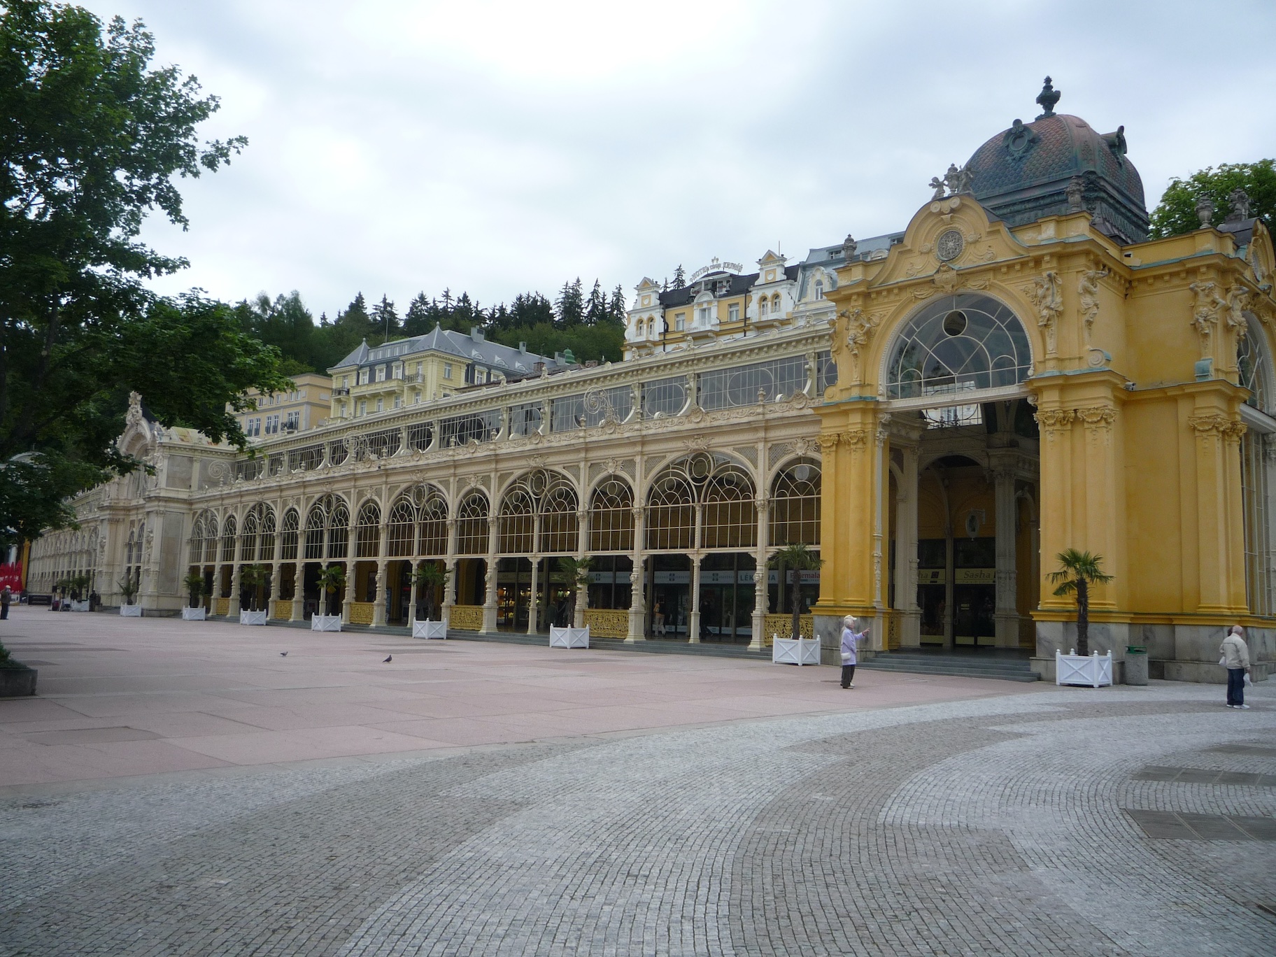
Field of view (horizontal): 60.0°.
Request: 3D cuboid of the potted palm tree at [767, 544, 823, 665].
[{"bbox_3d":[4.939,3.910,34.369,1.650,3.703,1.650,-5,-10,45],"label":"potted palm tree"}]

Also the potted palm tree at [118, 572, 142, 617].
[{"bbox_3d":[-37.264,8.565,81.050,1.599,3.154,1.551,-5,-10,43],"label":"potted palm tree"}]

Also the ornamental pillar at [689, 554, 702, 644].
[{"bbox_3d":[2.328,4.846,44.522,0.360,3.553,0.360,-5,-10,43],"label":"ornamental pillar"}]

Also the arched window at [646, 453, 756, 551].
[{"bbox_3d":[2.464,0.908,45.168,5.910,4.015,0.300,-5,-10,43],"label":"arched window"}]

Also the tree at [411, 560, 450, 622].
[{"bbox_3d":[-10.182,5.531,54.300,1.900,3.000,1.950,2,-7,0],"label":"tree"}]

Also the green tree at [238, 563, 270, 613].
[{"bbox_3d":[-24.748,7.016,71.400,1.900,3.150,1.950,8,-10,-42],"label":"green tree"}]

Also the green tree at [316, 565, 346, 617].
[{"bbox_3d":[-16.956,6.163,61.077,1.521,2.789,1.475,-5,-10,43],"label":"green tree"}]

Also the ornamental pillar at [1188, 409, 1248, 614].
[{"bbox_3d":[15.887,0.884,30.313,1.300,5.599,0.900,-4,-10,43],"label":"ornamental pillar"}]

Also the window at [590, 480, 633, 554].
[{"bbox_3d":[-1.131,1.576,48.504,2.711,3.236,0.300,-5,-10,43],"label":"window"}]

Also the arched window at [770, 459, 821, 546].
[{"bbox_3d":[5.628,0.786,36.659,2.600,2.891,0.250,-5,-10,45],"label":"arched window"}]

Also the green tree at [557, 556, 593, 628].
[{"bbox_3d":[-2.689,4.747,46.600,1.650,3.000,1.700,2,-7,0],"label":"green tree"}]

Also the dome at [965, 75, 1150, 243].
[{"bbox_3d":[16.036,-12.297,43.096,5.500,7.080,5.500,-5,-10,43],"label":"dome"}]

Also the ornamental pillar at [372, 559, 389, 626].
[{"bbox_3d":[-12.920,5.711,55.338,0.470,3.373,0.440,8,-9,-42],"label":"ornamental pillar"}]

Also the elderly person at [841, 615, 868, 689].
[{"bbox_3d":[4.595,3.693,23.600,0.580,1.568,0.500,3,-7,-7],"label":"elderly person"}]

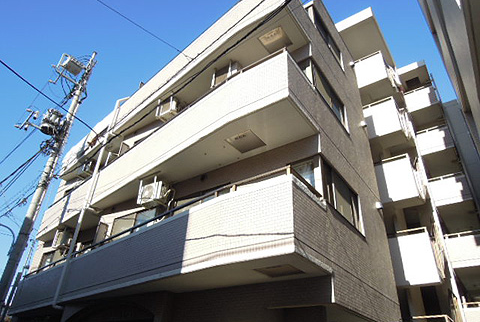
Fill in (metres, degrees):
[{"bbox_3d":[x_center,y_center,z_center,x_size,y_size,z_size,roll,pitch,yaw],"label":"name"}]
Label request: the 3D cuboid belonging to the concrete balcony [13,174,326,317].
[{"bbox_3d":[-3.546,3.018,8.727,12.728,1.144,1.355,-24,-42,37],"label":"concrete balcony"}]

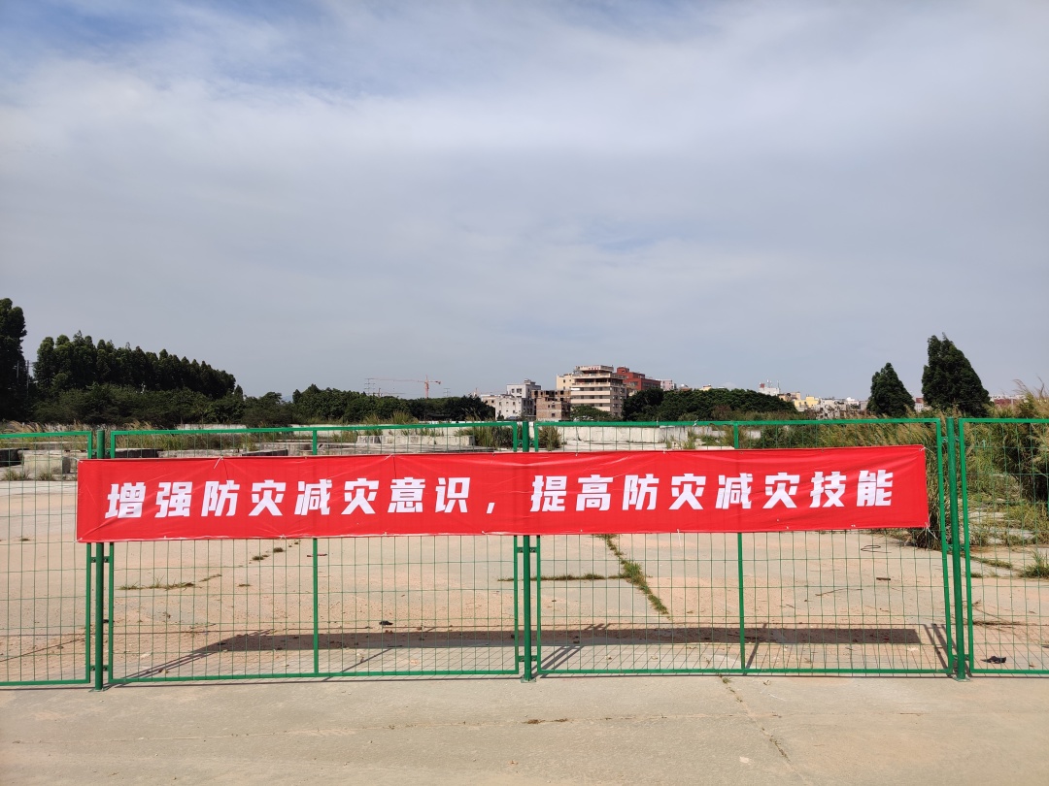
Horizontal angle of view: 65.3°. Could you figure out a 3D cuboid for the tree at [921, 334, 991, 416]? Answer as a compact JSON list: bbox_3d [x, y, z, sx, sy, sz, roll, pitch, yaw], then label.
[{"bbox_3d":[51.654,-0.992,98.178,8.380,12.080,8.380,-1,-2,0],"label":"tree"}]

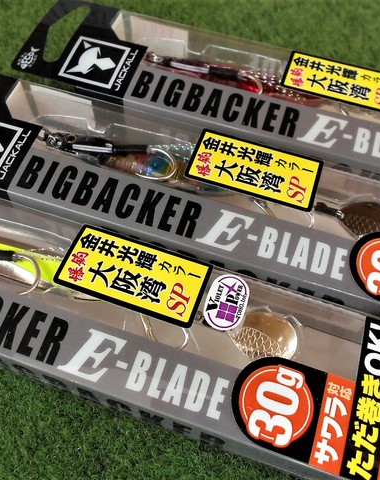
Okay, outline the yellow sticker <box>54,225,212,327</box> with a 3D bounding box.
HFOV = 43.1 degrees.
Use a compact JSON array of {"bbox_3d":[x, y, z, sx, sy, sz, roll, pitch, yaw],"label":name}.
[{"bbox_3d":[-0.015,0.009,0.133,0.040,0.001,0.020,17,62,9],"label":"yellow sticker"}]

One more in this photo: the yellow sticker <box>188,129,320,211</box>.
[{"bbox_3d":[0.020,-0.022,0.150,0.040,0.001,0.020,17,62,9],"label":"yellow sticker"}]

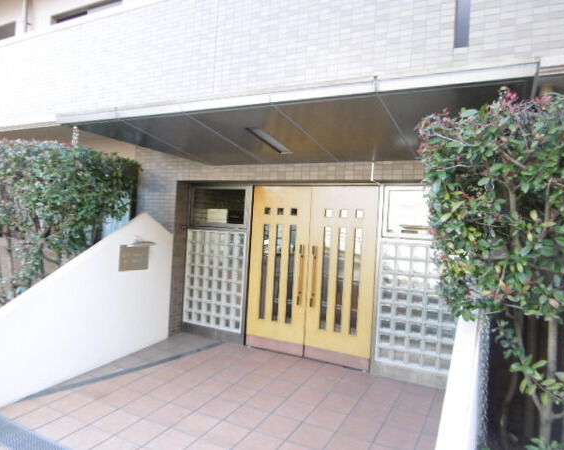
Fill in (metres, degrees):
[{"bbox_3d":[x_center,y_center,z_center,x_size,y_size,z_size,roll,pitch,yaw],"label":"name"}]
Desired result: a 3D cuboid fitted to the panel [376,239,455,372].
[{"bbox_3d":[1.457,0.838,4.309,0.899,1.283,0.100,3,0,28],"label":"panel"}]

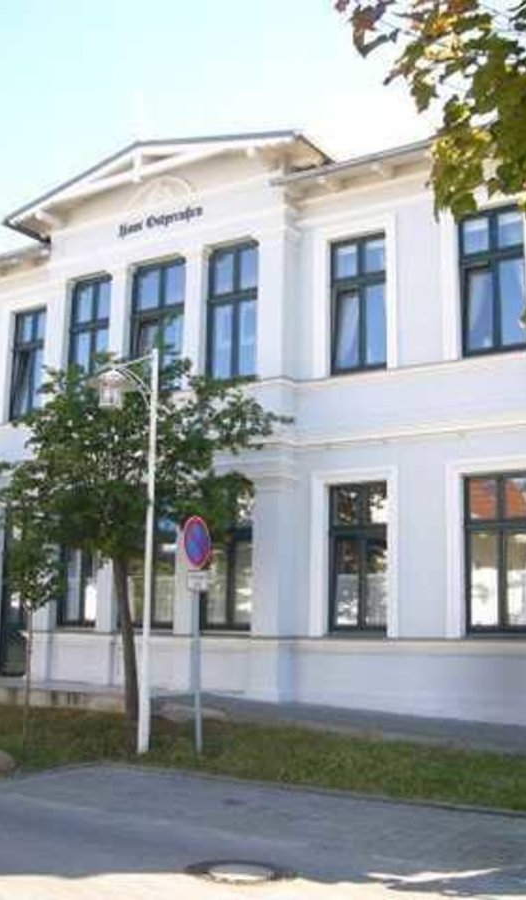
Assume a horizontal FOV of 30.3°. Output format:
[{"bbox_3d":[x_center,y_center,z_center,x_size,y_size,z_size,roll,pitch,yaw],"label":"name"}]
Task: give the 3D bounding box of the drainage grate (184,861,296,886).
[{"bbox_3d":[-0.166,2.962,6.839,0.750,0.040,0.750,1,-10,0],"label":"drainage grate"}]

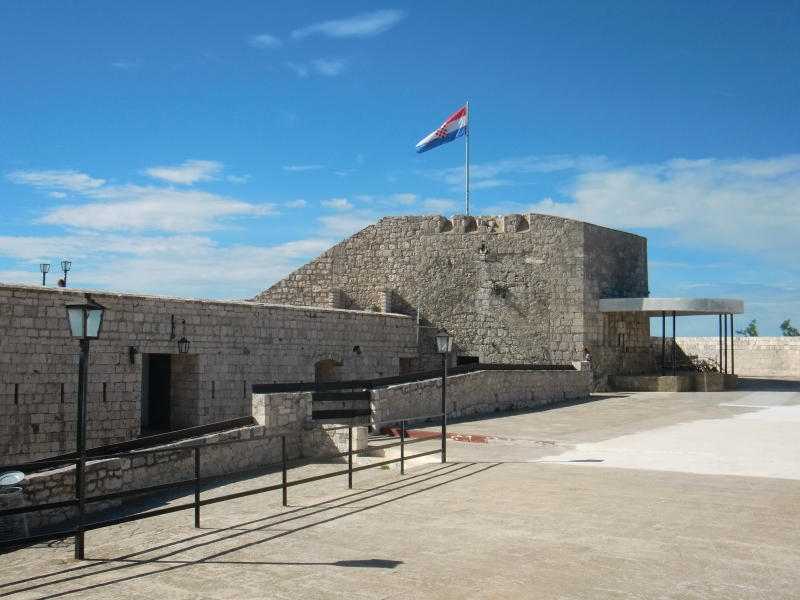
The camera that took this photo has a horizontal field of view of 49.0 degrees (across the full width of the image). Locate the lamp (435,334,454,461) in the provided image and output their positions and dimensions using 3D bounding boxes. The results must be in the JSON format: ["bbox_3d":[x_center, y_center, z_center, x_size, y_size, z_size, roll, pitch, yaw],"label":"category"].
[{"bbox_3d":[0.775,1.675,15.377,0.250,2.300,0.250,-2,-4,25],"label":"lamp"}]

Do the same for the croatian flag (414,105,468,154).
[{"bbox_3d":[1.701,-6.989,36.000,2.200,1.900,0.500,0,-4,0],"label":"croatian flag"}]

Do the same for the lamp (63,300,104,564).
[{"bbox_3d":[-2.771,1.095,7.676,0.260,2.300,0.260,-2,-4,25],"label":"lamp"}]

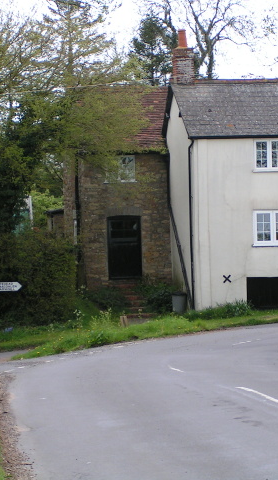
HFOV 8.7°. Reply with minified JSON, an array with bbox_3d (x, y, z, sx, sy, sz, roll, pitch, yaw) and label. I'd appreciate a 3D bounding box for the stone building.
[{"bbox_3d":[-0.682,-1.555,57.500,2.850,6.350,4.200,-1,0,-9],"label":"stone building"}]

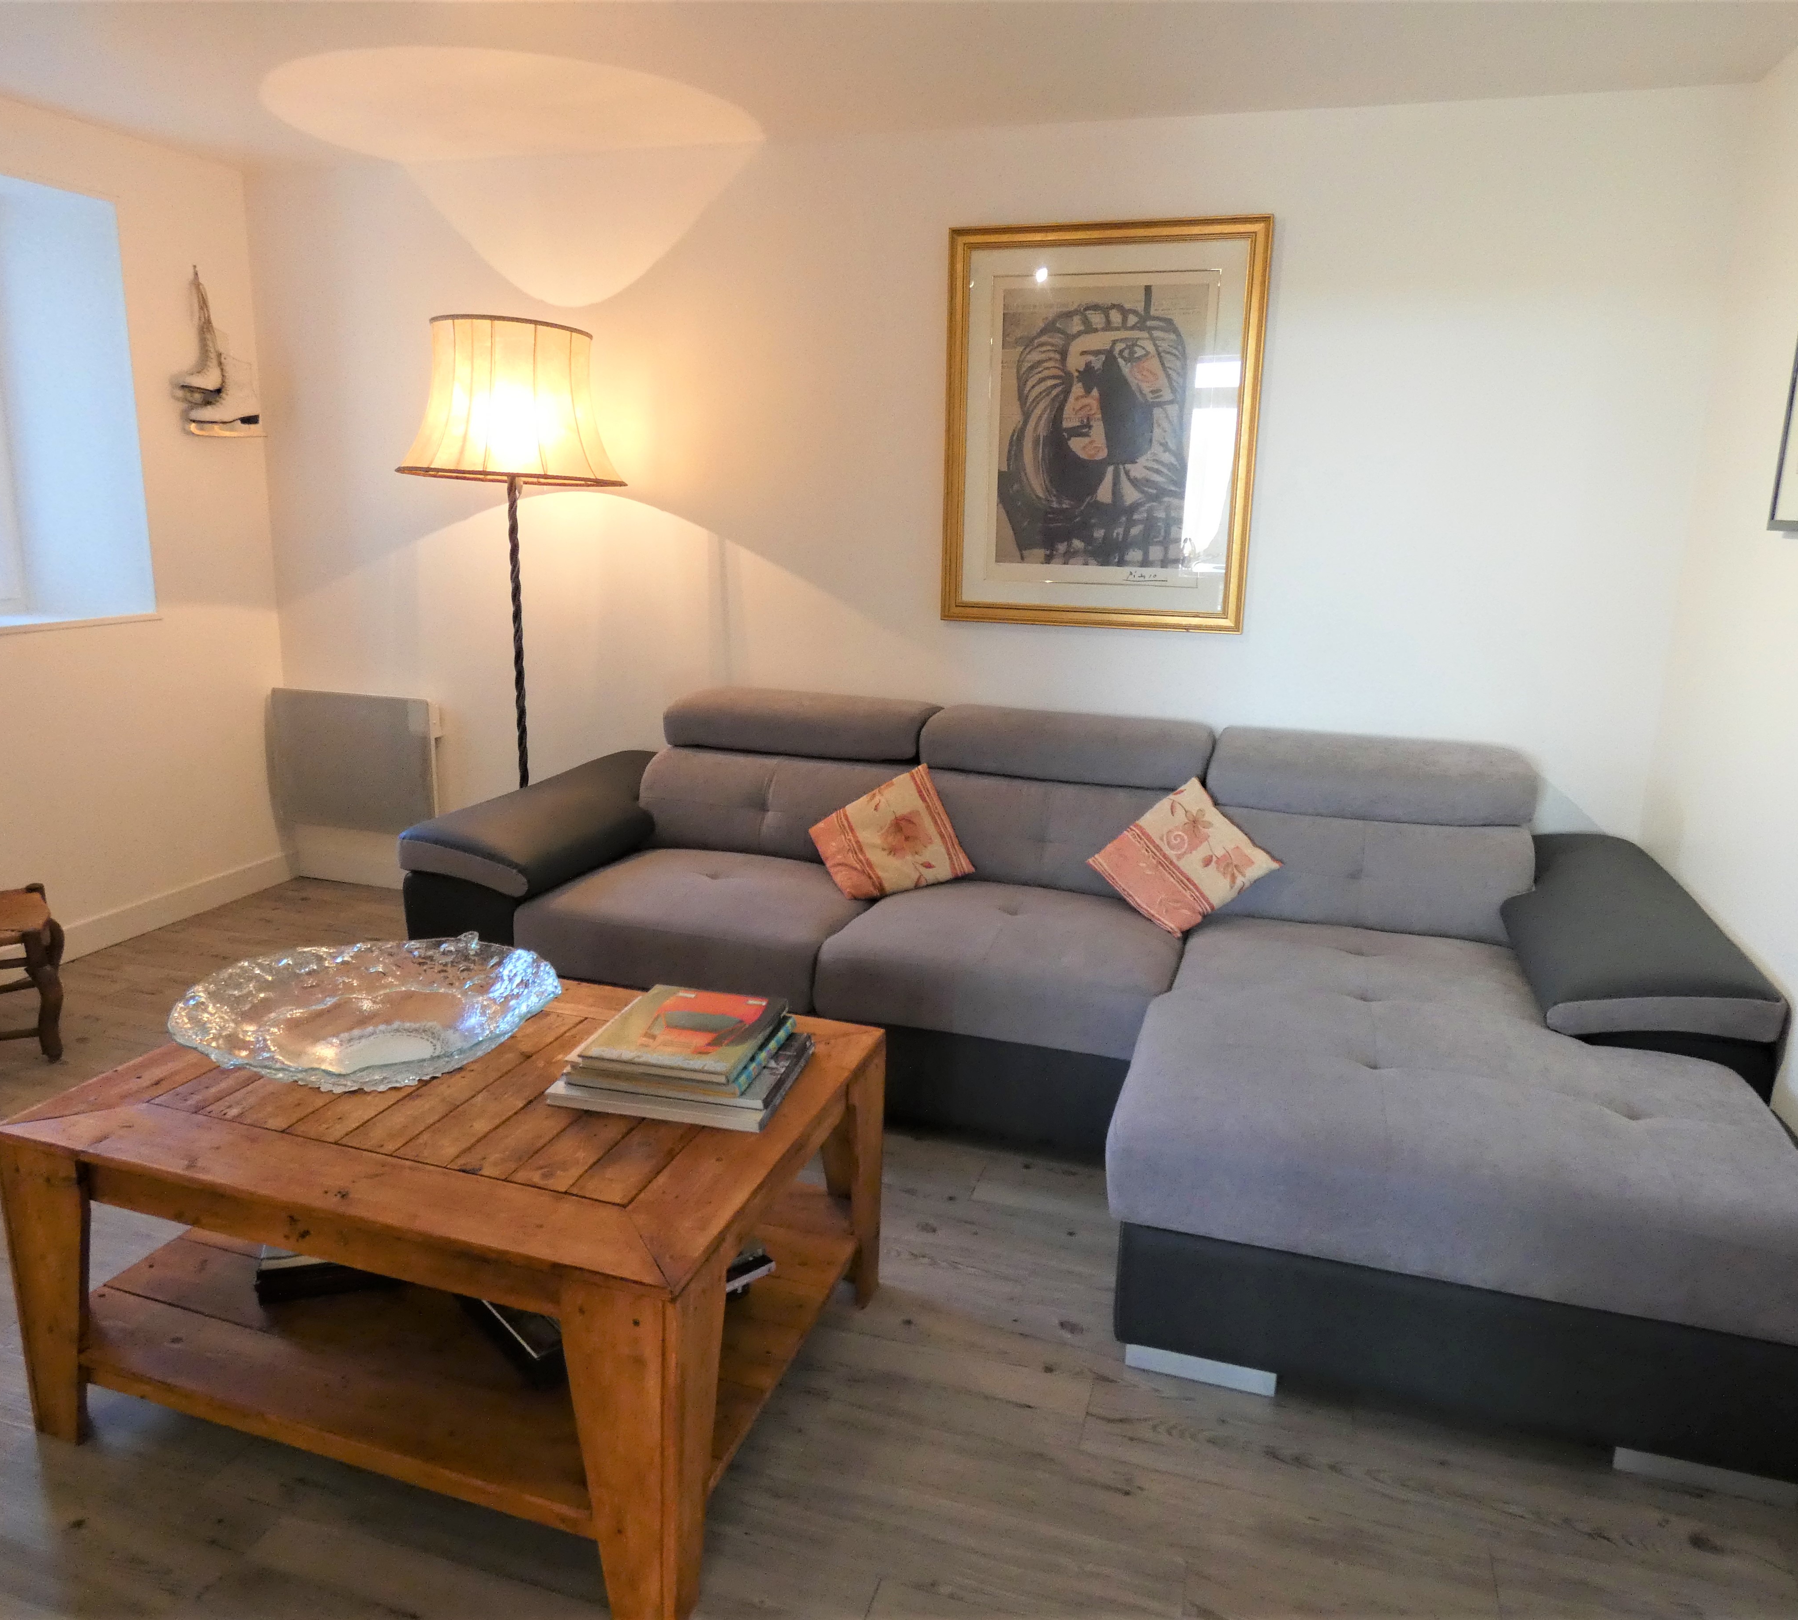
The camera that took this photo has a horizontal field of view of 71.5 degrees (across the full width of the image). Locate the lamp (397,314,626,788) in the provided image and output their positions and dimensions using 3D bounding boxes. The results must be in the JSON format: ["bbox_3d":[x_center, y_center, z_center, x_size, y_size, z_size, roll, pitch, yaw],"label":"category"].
[{"bbox_3d":[-1.066,-0.436,3.520,0.595,1.759,0.595,5,14,17],"label":"lamp"}]

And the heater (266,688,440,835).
[{"bbox_3d":[-1.784,-0.153,4.136,0.622,0.465,0.111,5,14,17],"label":"heater"}]

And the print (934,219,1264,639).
[{"bbox_3d":[0.514,-0.982,3.242,0.804,1.002,0.034,5,14,17],"label":"print"}]

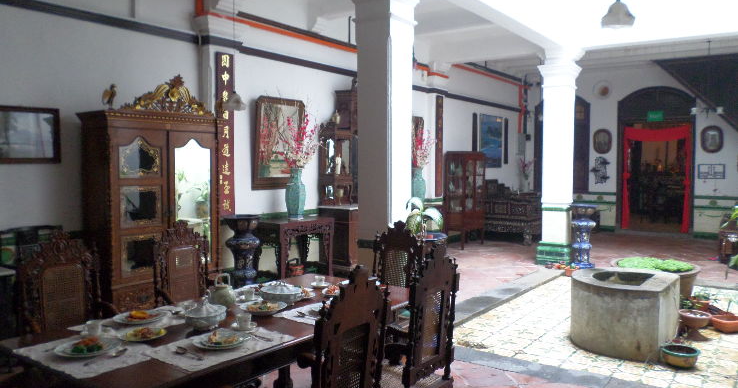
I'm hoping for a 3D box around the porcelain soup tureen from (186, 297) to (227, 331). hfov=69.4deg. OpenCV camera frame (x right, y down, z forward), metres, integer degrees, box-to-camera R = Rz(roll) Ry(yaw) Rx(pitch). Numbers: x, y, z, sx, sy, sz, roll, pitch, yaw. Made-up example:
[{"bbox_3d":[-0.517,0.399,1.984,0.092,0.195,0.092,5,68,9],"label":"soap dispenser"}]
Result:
[{"bbox_3d":[-0.737,0.523,2.401,0.190,0.140,0.210,3,4,37],"label":"porcelain soup tureen"}]

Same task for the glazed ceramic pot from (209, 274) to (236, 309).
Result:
[{"bbox_3d":[-0.779,0.511,2.852,0.155,0.168,0.138,2,4,21],"label":"glazed ceramic pot"}]

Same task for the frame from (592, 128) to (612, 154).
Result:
[{"bbox_3d":[5.107,-1.147,11.646,0.391,0.544,0.050,4,5,37],"label":"frame"}]

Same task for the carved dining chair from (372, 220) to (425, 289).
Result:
[{"bbox_3d":[0.055,0.748,3.406,0.520,1.130,0.560,3,4,37],"label":"carved dining chair"}]

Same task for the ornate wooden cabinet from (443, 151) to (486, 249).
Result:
[{"bbox_3d":[1.706,0.099,9.507,0.420,1.670,0.830,4,5,37],"label":"ornate wooden cabinet"}]

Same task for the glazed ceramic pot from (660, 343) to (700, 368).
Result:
[{"bbox_3d":[2.528,1.305,4.305,0.300,0.122,0.300,4,5,37],"label":"glazed ceramic pot"}]

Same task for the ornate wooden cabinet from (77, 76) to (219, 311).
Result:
[{"bbox_3d":[-2.070,0.037,5.163,0.600,2.330,1.200,3,4,37],"label":"ornate wooden cabinet"}]

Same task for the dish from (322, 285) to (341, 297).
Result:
[{"bbox_3d":[-0.212,0.559,3.128,0.135,0.047,0.135,1,4,0],"label":"dish"}]

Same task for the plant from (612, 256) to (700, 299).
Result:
[{"bbox_3d":[3.125,1.026,5.810,0.945,0.540,0.945,3,4,37],"label":"plant"}]

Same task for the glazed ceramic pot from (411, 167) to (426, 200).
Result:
[{"bbox_3d":[0.785,-0.147,8.400,0.250,0.580,0.250,1,4,0],"label":"glazed ceramic pot"}]

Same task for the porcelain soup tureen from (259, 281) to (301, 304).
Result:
[{"bbox_3d":[-0.465,0.511,2.829,0.200,0.120,0.250,3,4,37],"label":"porcelain soup tureen"}]

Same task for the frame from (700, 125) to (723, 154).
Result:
[{"bbox_3d":[6.726,-1.062,10.435,0.368,0.536,0.050,4,5,37],"label":"frame"}]

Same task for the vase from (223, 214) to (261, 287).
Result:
[{"bbox_3d":[-1.342,0.704,5.603,0.400,0.930,0.400,1,4,0],"label":"vase"}]

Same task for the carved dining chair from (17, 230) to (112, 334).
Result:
[{"bbox_3d":[-1.520,0.774,2.769,0.560,1.130,0.520,3,4,37],"label":"carved dining chair"}]

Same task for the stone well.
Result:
[{"bbox_3d":[2.269,1.036,4.807,0.800,0.583,0.990,4,5,37],"label":"stone well"}]

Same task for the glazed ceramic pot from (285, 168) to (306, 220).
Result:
[{"bbox_3d":[-0.845,-0.021,6.178,0.250,0.590,0.250,4,5,37],"label":"glazed ceramic pot"}]

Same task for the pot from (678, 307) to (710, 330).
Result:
[{"bbox_3d":[3.036,1.169,4.965,0.305,0.145,0.305,3,4,37],"label":"pot"}]

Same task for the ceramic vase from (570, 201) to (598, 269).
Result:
[{"bbox_3d":[3.168,0.625,7.843,0.380,0.930,0.380,3,4,37],"label":"ceramic vase"}]

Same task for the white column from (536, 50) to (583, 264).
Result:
[{"bbox_3d":[2.893,-0.490,8.089,0.510,3.070,0.510,4,5,37],"label":"white column"}]

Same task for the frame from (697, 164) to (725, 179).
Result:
[{"bbox_3d":[7.048,-0.458,10.995,0.470,0.310,0.030,2,4,33],"label":"frame"}]

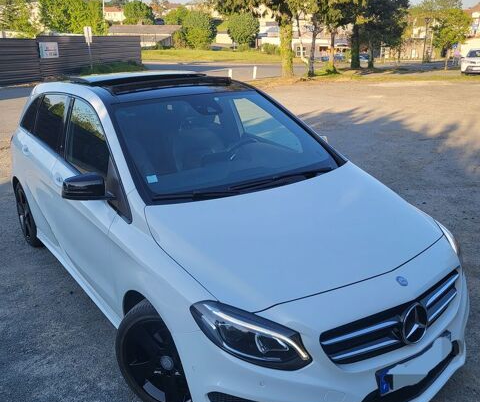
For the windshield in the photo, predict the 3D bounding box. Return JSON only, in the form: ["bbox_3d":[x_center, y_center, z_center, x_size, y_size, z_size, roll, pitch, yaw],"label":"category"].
[{"bbox_3d":[-0.077,-0.407,3.015,1.420,0.119,0.969,-14,53,-33],"label":"windshield"}]

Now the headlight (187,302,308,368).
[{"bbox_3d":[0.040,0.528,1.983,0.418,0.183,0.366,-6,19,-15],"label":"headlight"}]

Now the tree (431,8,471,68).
[{"bbox_3d":[13.481,-10.230,30.640,2.422,3.735,2.422,7,20,22],"label":"tree"}]

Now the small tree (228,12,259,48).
[{"bbox_3d":[0.302,-20.572,58.000,3.861,4.322,3.861,-1,18,1],"label":"small tree"}]

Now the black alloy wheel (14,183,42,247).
[{"bbox_3d":[-1.931,0.132,4.584,0.225,0.635,0.635,-14,22,-33],"label":"black alloy wheel"}]

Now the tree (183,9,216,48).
[{"bbox_3d":[-4.887,-20.693,58.000,4.102,4.544,4.102,-3,18,-4],"label":"tree"}]

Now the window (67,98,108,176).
[{"bbox_3d":[-0.985,-0.405,3.128,0.070,0.460,0.880,11,7,-39],"label":"window"}]

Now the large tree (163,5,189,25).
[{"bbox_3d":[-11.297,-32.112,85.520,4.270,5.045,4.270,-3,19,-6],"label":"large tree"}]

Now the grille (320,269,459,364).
[{"bbox_3d":[0.739,0.541,2.142,0.940,0.237,0.140,-14,23,-33],"label":"grille"}]

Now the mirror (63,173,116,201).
[{"bbox_3d":[-0.873,-0.074,2.710,0.240,0.165,0.150,-14,22,-33],"label":"mirror"}]

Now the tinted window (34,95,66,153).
[{"bbox_3d":[-1.472,-0.635,3.774,0.070,0.400,0.780,11,7,-39],"label":"tinted window"}]

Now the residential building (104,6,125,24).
[{"bbox_3d":[-41.772,-61.577,160.000,8.321,6.525,7.323,-6,19,-13],"label":"residential building"}]

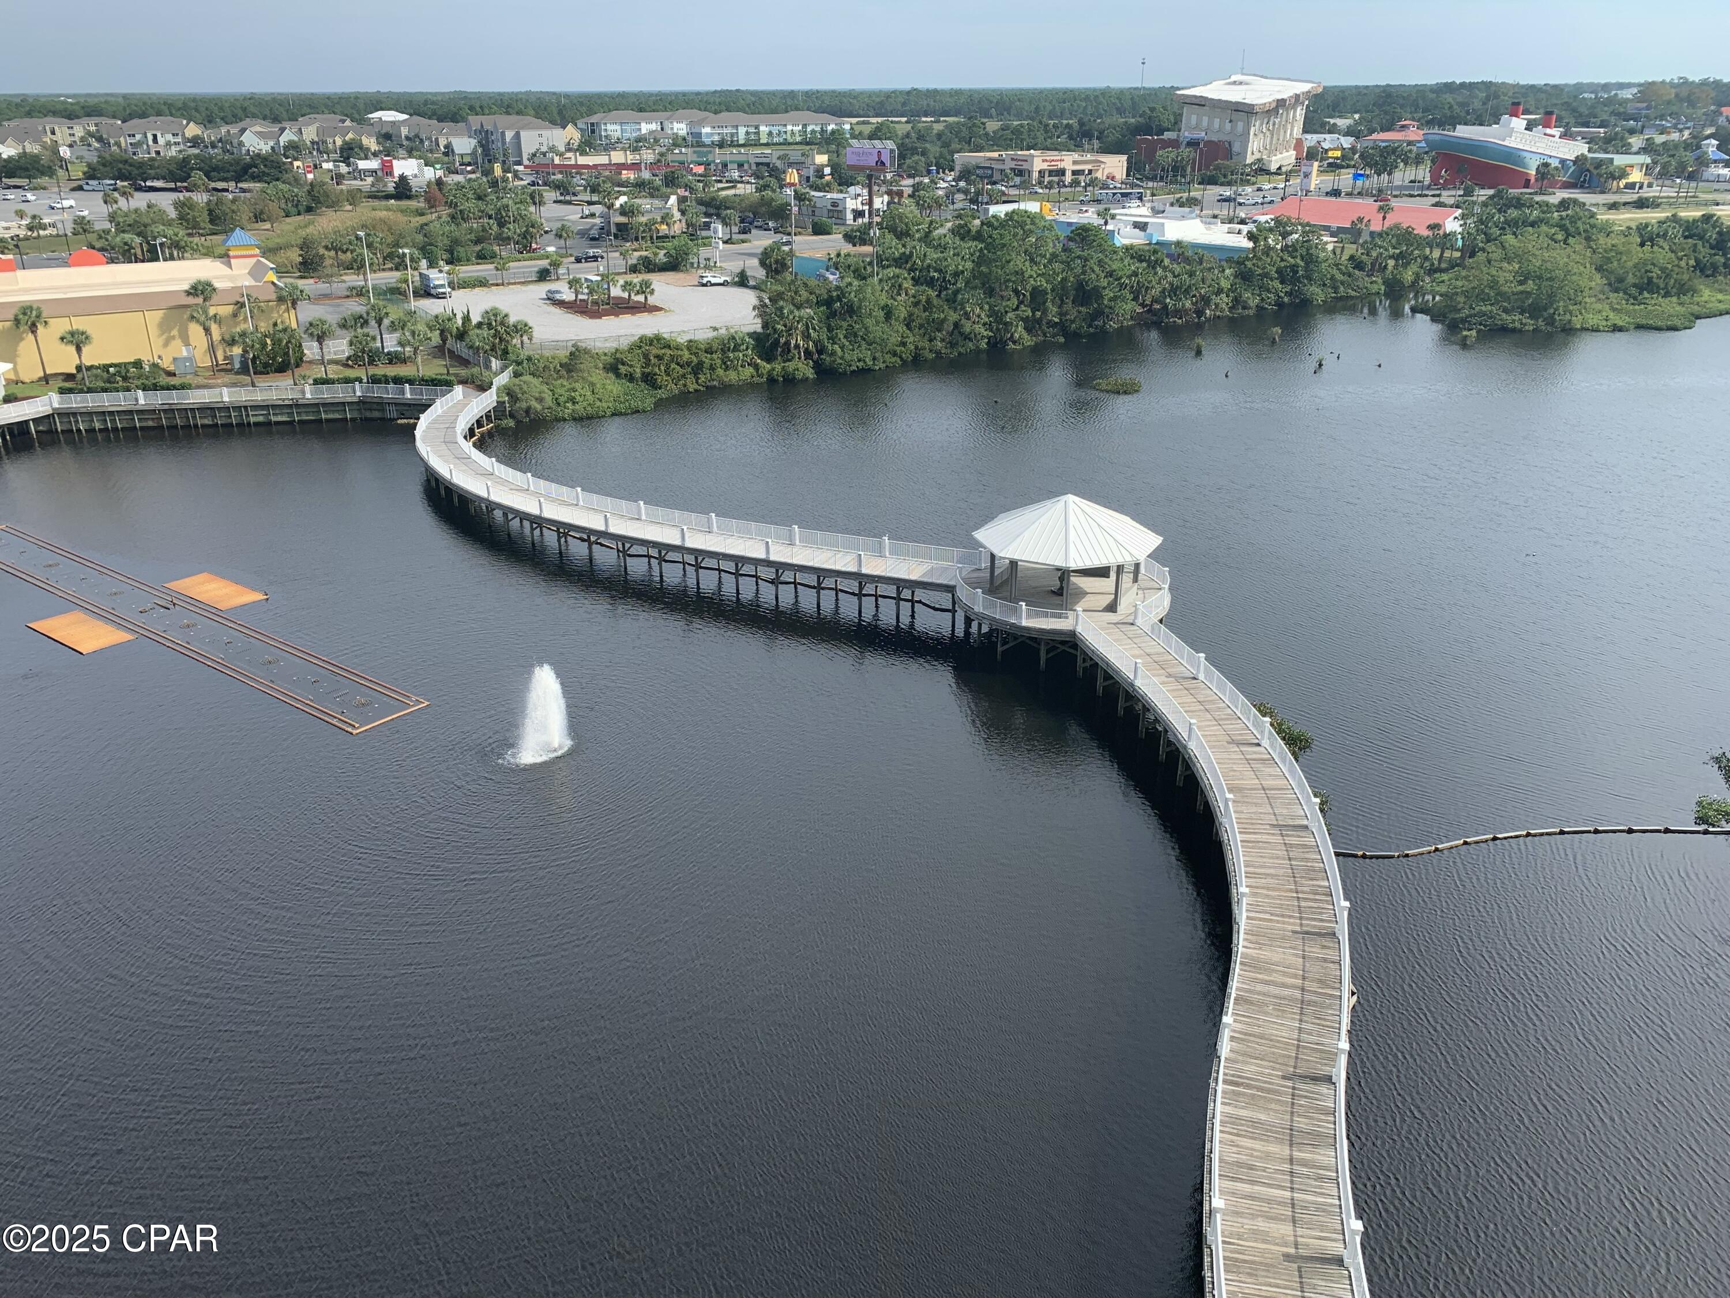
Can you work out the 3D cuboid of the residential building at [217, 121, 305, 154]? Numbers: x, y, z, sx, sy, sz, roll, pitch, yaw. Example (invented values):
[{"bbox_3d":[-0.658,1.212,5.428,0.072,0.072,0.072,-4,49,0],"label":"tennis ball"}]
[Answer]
[{"bbox_3d":[-247.750,-210.310,537.390,25.000,11.800,16.000,-21,31,-39],"label":"residential building"}]

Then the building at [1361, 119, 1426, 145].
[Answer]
[{"bbox_3d":[228.870,-215.570,547.090,27.000,11.800,27.000,20,31,39],"label":"building"}]

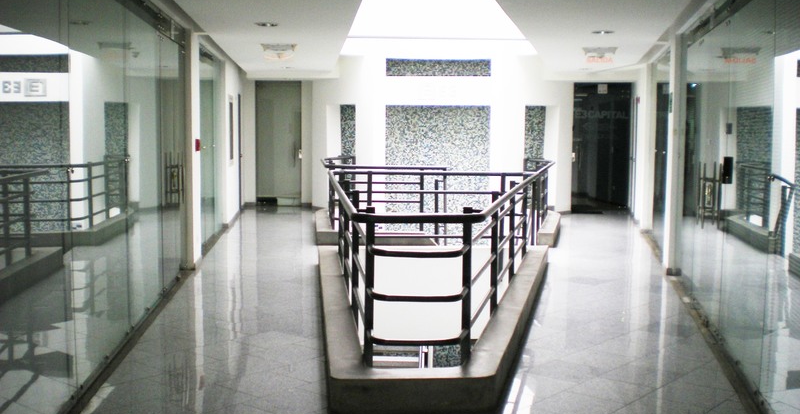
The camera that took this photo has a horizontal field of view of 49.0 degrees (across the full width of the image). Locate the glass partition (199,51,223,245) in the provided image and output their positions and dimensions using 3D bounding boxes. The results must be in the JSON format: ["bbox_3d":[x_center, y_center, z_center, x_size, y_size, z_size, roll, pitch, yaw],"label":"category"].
[{"bbox_3d":[-2.554,-0.808,12.007,0.080,2.422,2.844,-1,5,-6],"label":"glass partition"}]

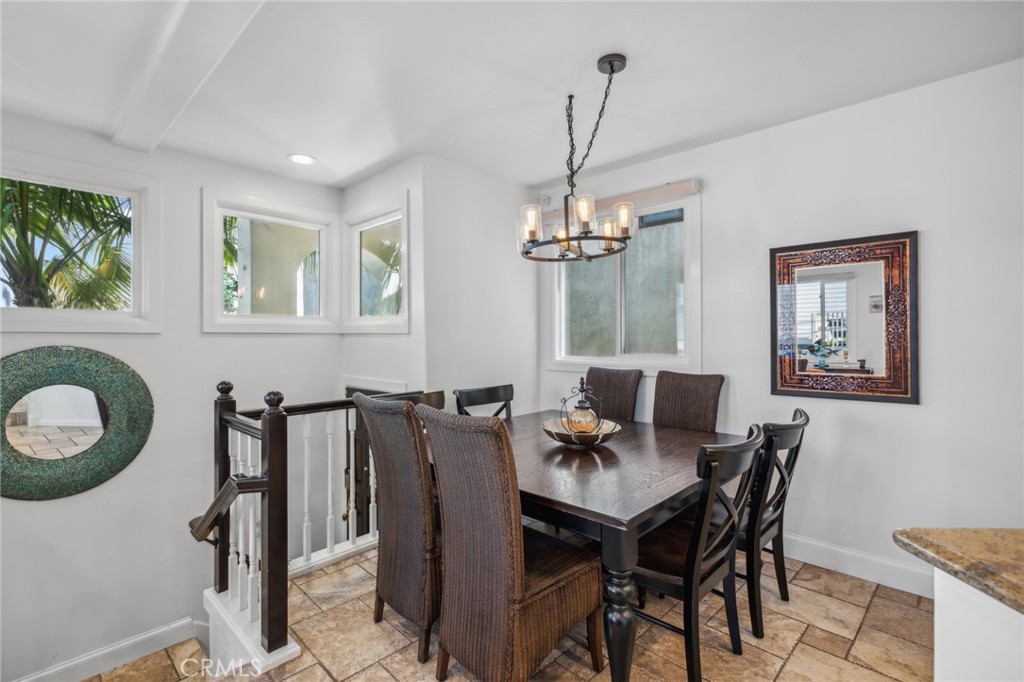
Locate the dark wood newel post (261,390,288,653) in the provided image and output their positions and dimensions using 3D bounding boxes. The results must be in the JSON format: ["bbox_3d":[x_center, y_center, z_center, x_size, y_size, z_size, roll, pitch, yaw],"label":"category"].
[{"bbox_3d":[-0.957,0.717,1.839,0.079,1.025,0.079,0,0,-44],"label":"dark wood newel post"}]

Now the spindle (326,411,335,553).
[{"bbox_3d":[-1.057,0.816,2.654,0.034,0.819,0.034,0,0,-45],"label":"spindle"}]

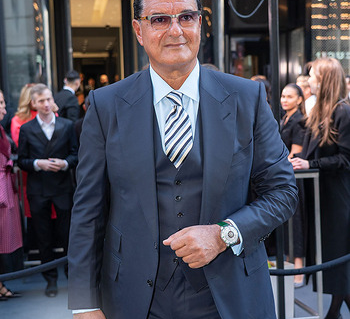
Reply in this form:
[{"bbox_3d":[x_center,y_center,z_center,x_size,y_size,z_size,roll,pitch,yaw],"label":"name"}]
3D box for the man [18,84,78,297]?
[{"bbox_3d":[-1.050,0.260,4.380,0.530,1.770,0.360,-3,5,-14],"label":"man"}]

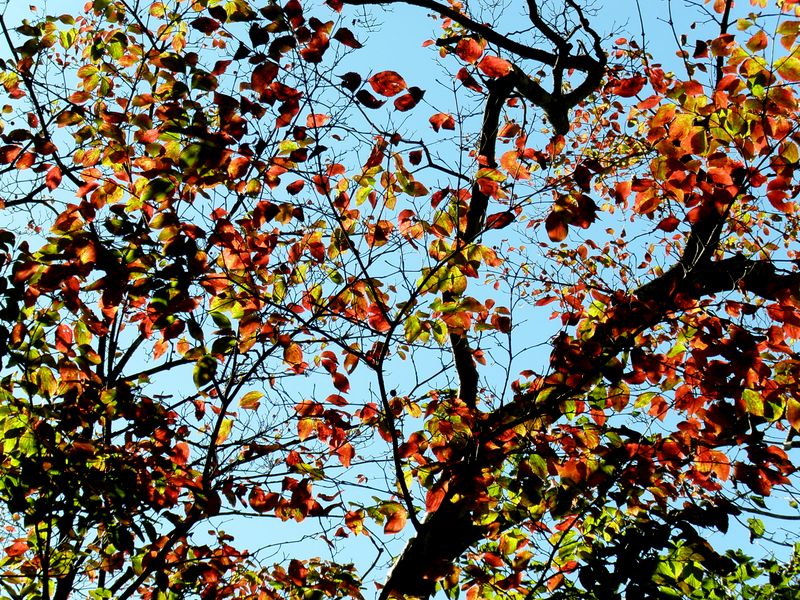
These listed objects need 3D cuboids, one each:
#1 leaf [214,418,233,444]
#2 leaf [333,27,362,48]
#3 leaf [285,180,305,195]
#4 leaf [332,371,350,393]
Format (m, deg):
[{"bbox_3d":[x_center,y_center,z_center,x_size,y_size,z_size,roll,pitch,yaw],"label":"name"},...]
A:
[{"bbox_3d":[-0.538,0.398,7.000,0.061,0.074,0.030,0,-33,0],"label":"leaf"},{"bbox_3d":[-0.141,-0.702,6.200,0.081,0.044,0.030,0,-33,0],"label":"leaf"},{"bbox_3d":[-0.293,-0.316,6.486,0.053,0.034,0.025,-32,4,-1],"label":"leaf"},{"bbox_3d":[-0.157,0.219,6.200,0.042,0.025,0.070,-35,-79,6],"label":"leaf"}]

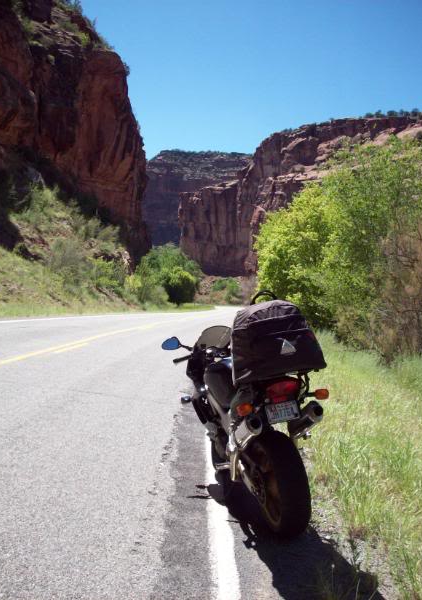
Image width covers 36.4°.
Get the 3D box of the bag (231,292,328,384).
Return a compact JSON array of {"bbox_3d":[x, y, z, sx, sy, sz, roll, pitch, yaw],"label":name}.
[{"bbox_3d":[0.336,0.202,3.450,0.470,0.400,0.310,-11,3,-13],"label":"bag"}]

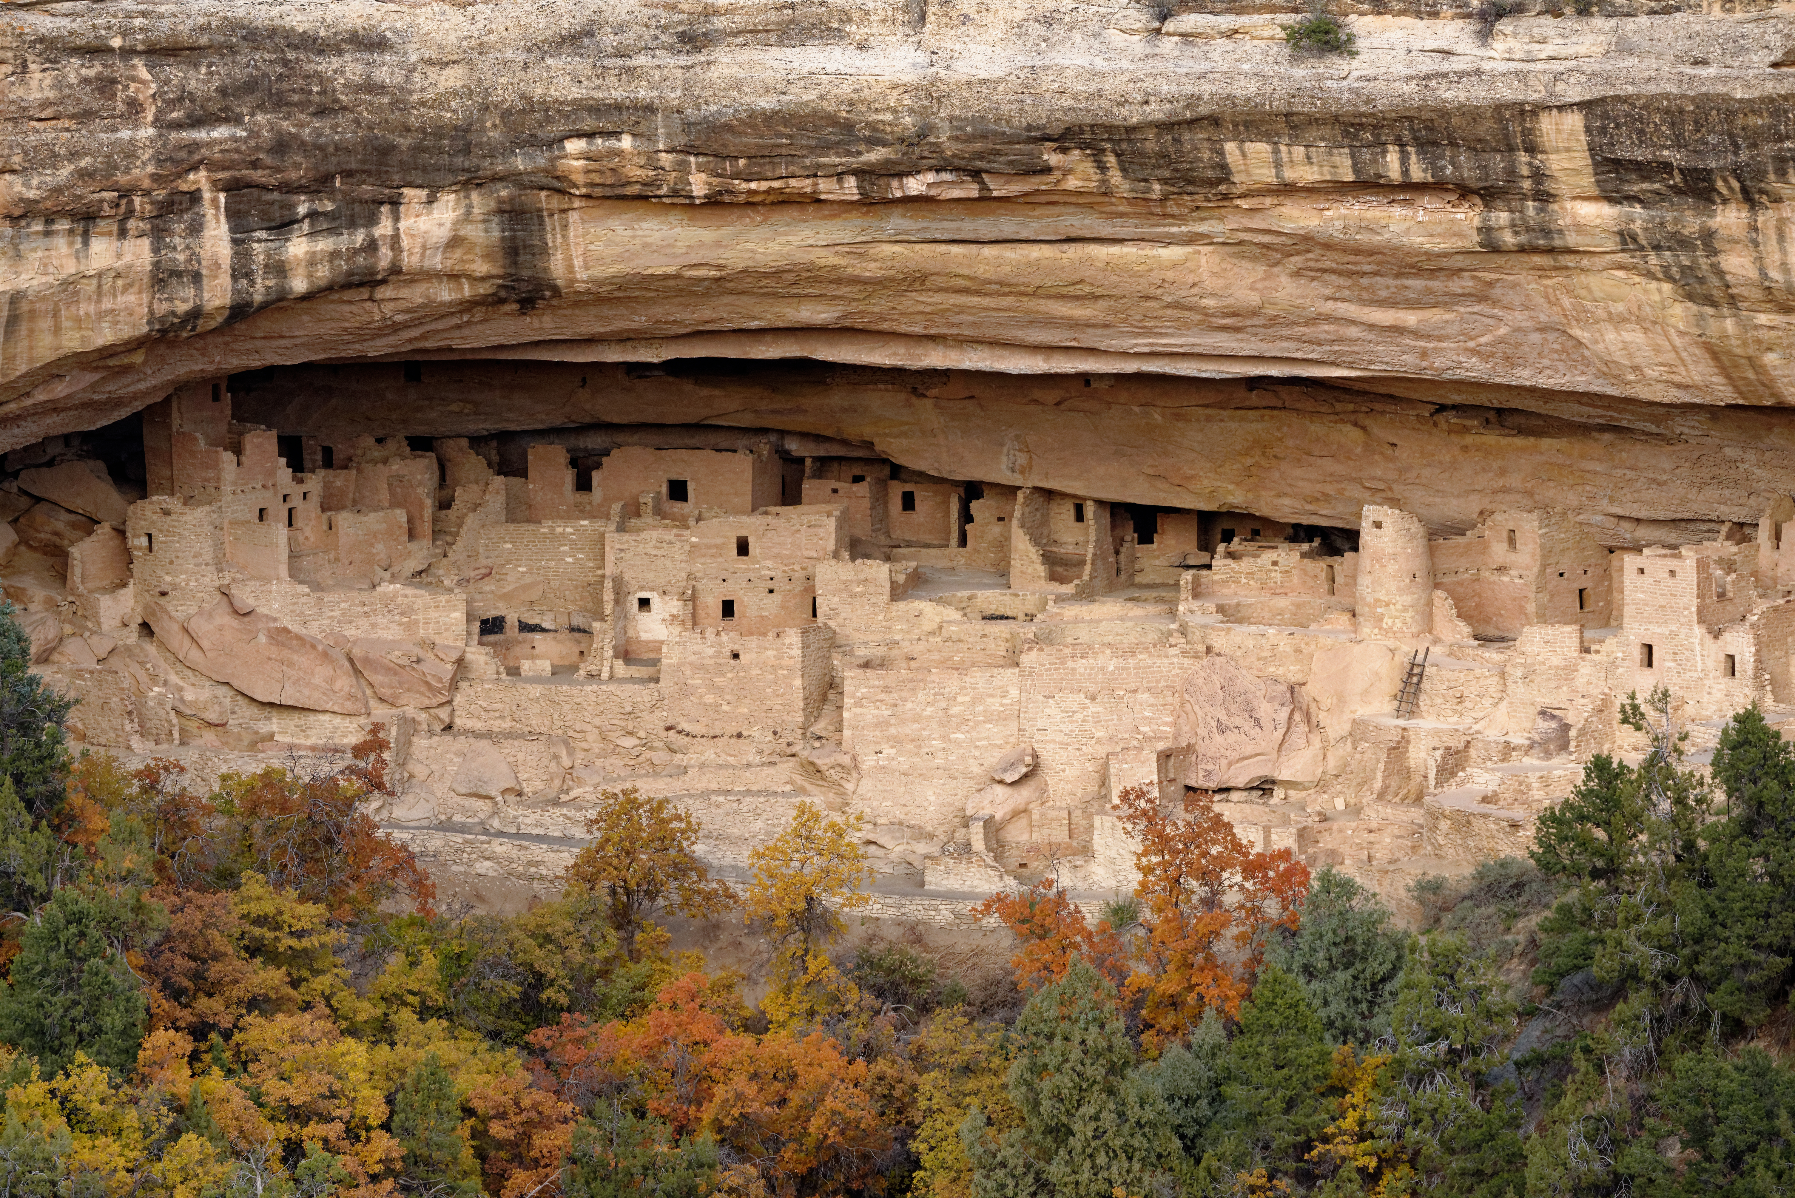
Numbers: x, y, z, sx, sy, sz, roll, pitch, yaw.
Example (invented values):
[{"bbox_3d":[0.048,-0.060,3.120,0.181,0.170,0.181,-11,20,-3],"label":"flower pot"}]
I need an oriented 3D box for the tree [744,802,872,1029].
[{"bbox_3d":[-3.108,10.952,302.203,4.420,7.740,4.130,0,8,0],"label":"tree"}]

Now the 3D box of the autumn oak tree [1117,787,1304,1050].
[{"bbox_3d":[10.854,10.929,300.234,6.710,8.970,5.710,0,8,0],"label":"autumn oak tree"}]

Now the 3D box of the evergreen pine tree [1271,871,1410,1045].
[{"bbox_3d":[15.173,12.397,300.727,4.880,6.120,4.530,0,8,0],"label":"evergreen pine tree"}]

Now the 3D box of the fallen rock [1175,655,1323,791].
[{"bbox_3d":[12.704,4.455,315.000,5.310,4.760,3.940,0,8,0],"label":"fallen rock"}]

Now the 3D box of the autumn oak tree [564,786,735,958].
[{"bbox_3d":[-8.651,9.606,304.172,5.910,5.950,5.410,0,8,0],"label":"autumn oak tree"}]

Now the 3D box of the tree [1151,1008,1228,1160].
[{"bbox_3d":[9.870,16.445,295.312,2.610,5.140,2.660,0,8,0],"label":"tree"}]

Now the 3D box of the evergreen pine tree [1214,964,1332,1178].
[{"bbox_3d":[12.651,15.917,294.328,4.070,7.160,3.940,0,8,0],"label":"evergreen pine tree"}]

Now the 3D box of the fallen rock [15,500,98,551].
[{"bbox_3d":[-30.963,-2.656,320.906,2.990,1.860,2.360,0,8,0],"label":"fallen rock"}]

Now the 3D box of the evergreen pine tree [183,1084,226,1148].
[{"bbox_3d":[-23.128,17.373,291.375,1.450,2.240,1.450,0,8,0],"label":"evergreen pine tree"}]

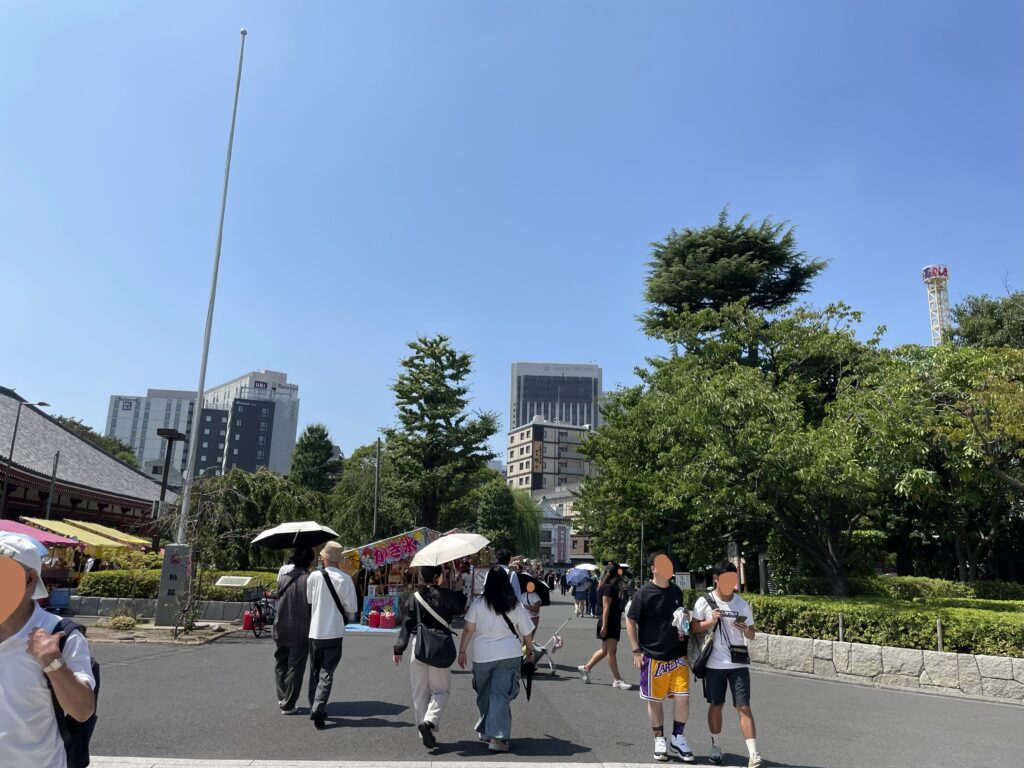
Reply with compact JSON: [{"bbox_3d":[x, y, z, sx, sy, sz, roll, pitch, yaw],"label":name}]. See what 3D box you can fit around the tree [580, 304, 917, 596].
[{"bbox_3d":[6.394,1.938,20.662,8.922,8.371,7.500,2,-14,0],"label":"tree"}]

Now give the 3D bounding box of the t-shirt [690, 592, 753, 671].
[{"bbox_3d":[1.866,2.185,6.816,0.480,0.640,0.310,3,-14,-6],"label":"t-shirt"}]

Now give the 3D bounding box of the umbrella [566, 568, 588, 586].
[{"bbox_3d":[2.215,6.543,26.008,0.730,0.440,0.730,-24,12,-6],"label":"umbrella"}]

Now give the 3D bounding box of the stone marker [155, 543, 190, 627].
[{"bbox_3d":[-7.735,4.590,17.564,0.540,1.800,0.480,3,-14,-4],"label":"stone marker"}]

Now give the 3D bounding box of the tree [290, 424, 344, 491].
[{"bbox_3d":[-13.862,8.190,53.464,4.200,11.200,4.200,2,-13,0],"label":"tree"}]

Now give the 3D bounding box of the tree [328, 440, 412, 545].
[{"bbox_3d":[-6.620,6.198,35.485,4.500,7.150,4.500,2,-13,0],"label":"tree"}]

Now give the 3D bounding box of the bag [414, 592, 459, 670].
[{"bbox_3d":[-0.701,2.249,7.046,0.400,0.680,0.240,1,-13,3],"label":"bag"}]

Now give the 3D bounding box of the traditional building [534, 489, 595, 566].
[{"bbox_3d":[8.185,25.774,130.652,9.883,14.700,8.500,2,-14,0],"label":"traditional building"}]

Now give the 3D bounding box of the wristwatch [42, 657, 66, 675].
[{"bbox_3d":[-1.379,0.849,2.320,0.062,0.042,0.055,-22,-3,-24],"label":"wristwatch"}]

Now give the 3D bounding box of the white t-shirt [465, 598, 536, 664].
[{"bbox_3d":[-0.115,2.278,7.078,0.600,0.570,0.350,1,-14,3],"label":"white t-shirt"}]

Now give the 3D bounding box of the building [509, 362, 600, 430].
[{"bbox_3d":[22.031,44.327,396.945,46.000,106.000,24.000,1,-14,2],"label":"building"}]

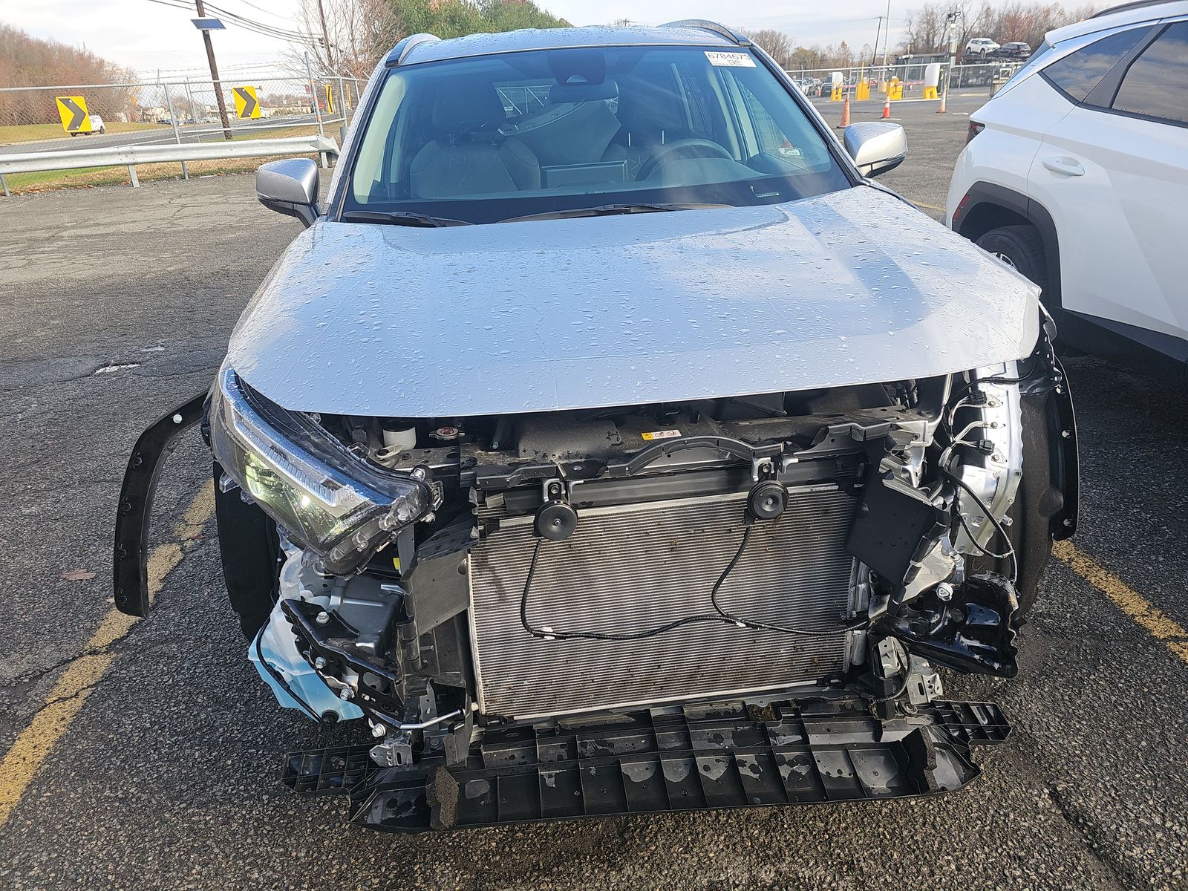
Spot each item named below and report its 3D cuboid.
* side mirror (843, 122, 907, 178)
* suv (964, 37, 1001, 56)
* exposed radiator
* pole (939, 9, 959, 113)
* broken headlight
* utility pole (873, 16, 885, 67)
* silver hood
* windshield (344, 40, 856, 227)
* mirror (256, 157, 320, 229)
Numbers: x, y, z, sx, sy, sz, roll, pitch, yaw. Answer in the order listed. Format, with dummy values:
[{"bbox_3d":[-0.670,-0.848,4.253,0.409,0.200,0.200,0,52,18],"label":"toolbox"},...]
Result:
[{"bbox_3d":[0.919,-0.950,2.576,0.215,0.200,0.165,-5,24,-4],"label":"side mirror"},{"bbox_3d":[43.472,-44.548,88.259,1.850,1.690,4.600,-10,29,-14],"label":"suv"},{"bbox_3d":[0.148,0.307,1.547,0.750,0.460,0.060,-5,24,-4],"label":"exposed radiator"},{"bbox_3d":[24.542,-26.870,54.100,0.800,5.350,0.500,7,26,21],"label":"pole"},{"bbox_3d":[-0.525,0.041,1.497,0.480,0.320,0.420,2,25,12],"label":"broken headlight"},{"bbox_3d":[48.675,-68.041,136.442,1.000,10.700,0.400,8,26,16],"label":"utility pole"},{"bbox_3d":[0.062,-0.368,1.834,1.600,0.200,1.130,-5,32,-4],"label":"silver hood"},{"bbox_3d":[-0.017,-1.000,2.471,1.500,0.130,0.970,-5,53,-4],"label":"windshield"},{"bbox_3d":[-0.932,-0.779,2.442,0.215,0.200,0.165,-5,24,-4],"label":"mirror"}]

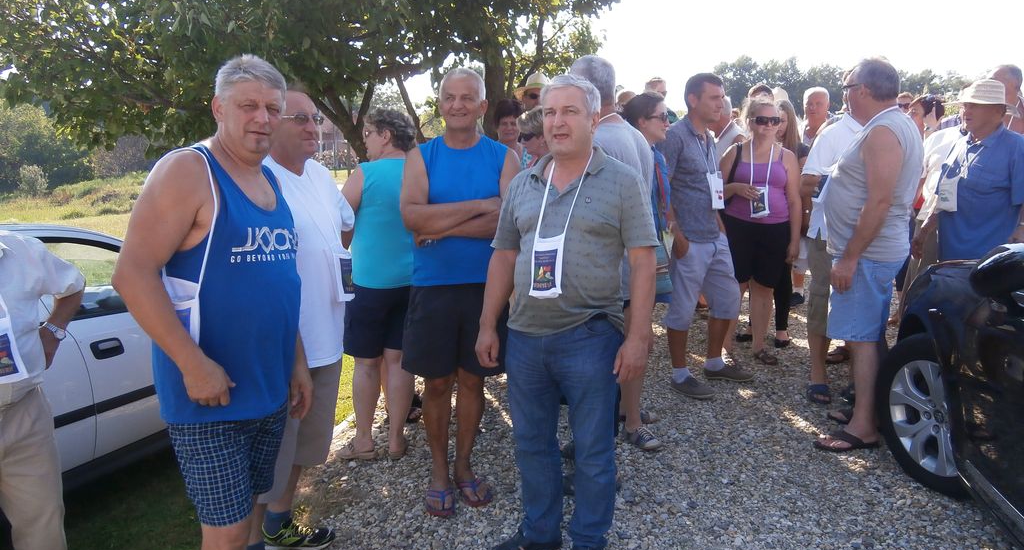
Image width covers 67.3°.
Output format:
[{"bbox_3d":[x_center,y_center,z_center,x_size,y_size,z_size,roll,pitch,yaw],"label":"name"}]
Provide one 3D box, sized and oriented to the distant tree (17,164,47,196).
[{"bbox_3d":[-23.741,-4.719,38.000,1.500,1.650,1.500,1,6,0],"label":"distant tree"}]

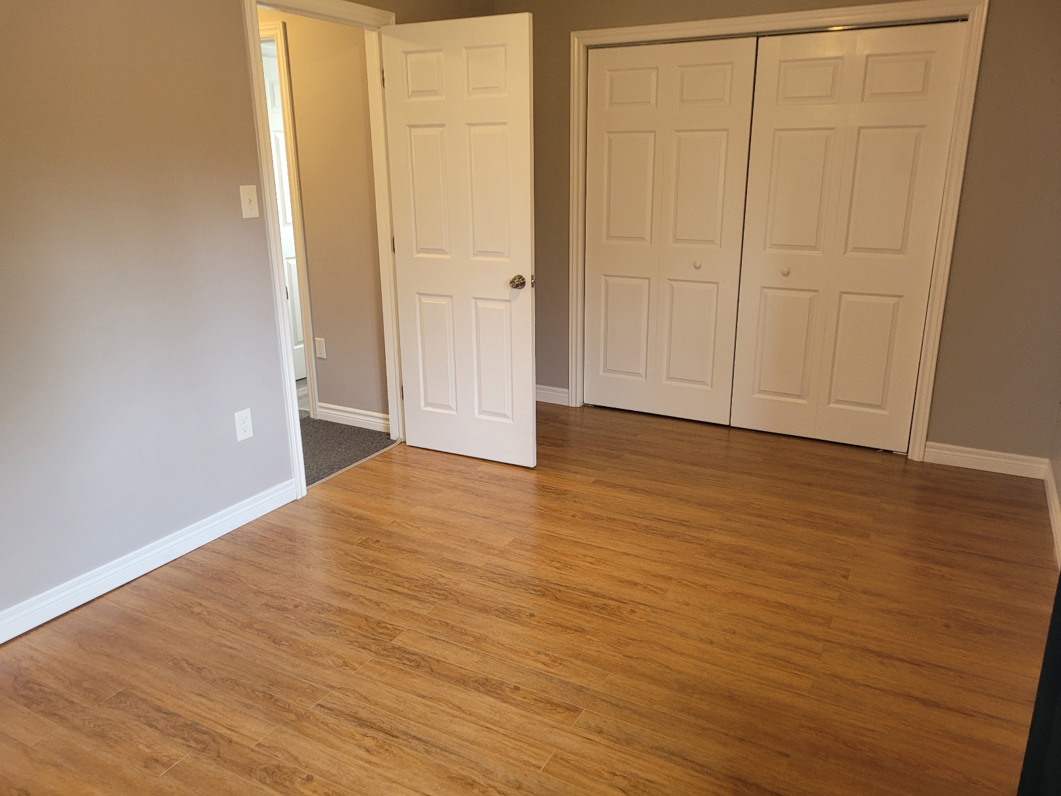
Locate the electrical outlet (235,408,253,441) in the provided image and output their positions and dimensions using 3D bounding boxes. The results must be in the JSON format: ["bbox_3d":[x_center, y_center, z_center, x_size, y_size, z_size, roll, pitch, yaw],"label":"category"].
[{"bbox_3d":[-1.177,0.111,3.281,0.007,0.121,0.077,8,19,28],"label":"electrical outlet"}]

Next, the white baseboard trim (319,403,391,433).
[{"bbox_3d":[-0.997,0.114,4.561,0.576,0.103,0.015,8,19,28],"label":"white baseboard trim"}]

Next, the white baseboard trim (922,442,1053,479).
[{"bbox_3d":[2.186,0.298,3.838,0.515,0.103,0.015,8,19,28],"label":"white baseboard trim"}]

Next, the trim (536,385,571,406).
[{"bbox_3d":[0.034,-0.031,5.016,0.490,0.103,0.015,8,19,28],"label":"trim"}]

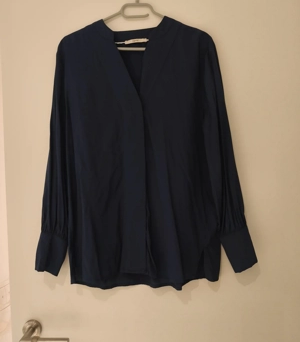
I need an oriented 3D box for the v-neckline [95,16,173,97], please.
[{"bbox_3d":[-0.037,-0.292,0.685,0.200,0.215,0.060,-1,2,1],"label":"v-neckline"}]

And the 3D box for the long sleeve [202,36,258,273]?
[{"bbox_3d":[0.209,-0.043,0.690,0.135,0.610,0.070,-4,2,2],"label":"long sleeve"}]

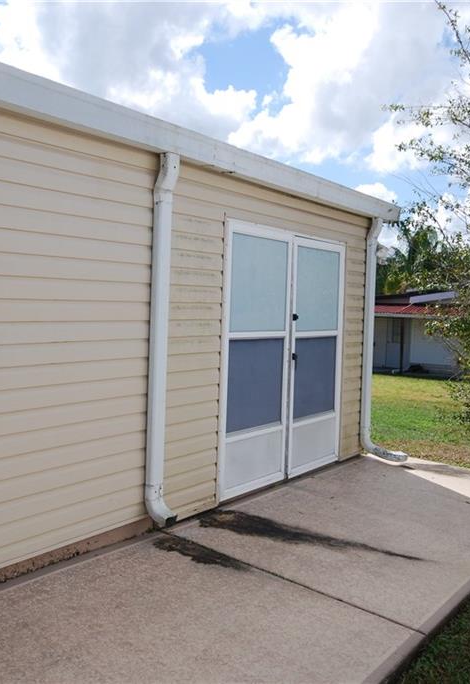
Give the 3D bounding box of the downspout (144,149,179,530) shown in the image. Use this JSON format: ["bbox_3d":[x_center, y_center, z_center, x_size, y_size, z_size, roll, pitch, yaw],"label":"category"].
[{"bbox_3d":[-0.419,0.005,3.854,0.175,2.295,0.095,5,5,37],"label":"downspout"}]

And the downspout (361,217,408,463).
[{"bbox_3d":[1.499,-0.026,6.111,0.485,2.355,0.095,5,5,37],"label":"downspout"}]

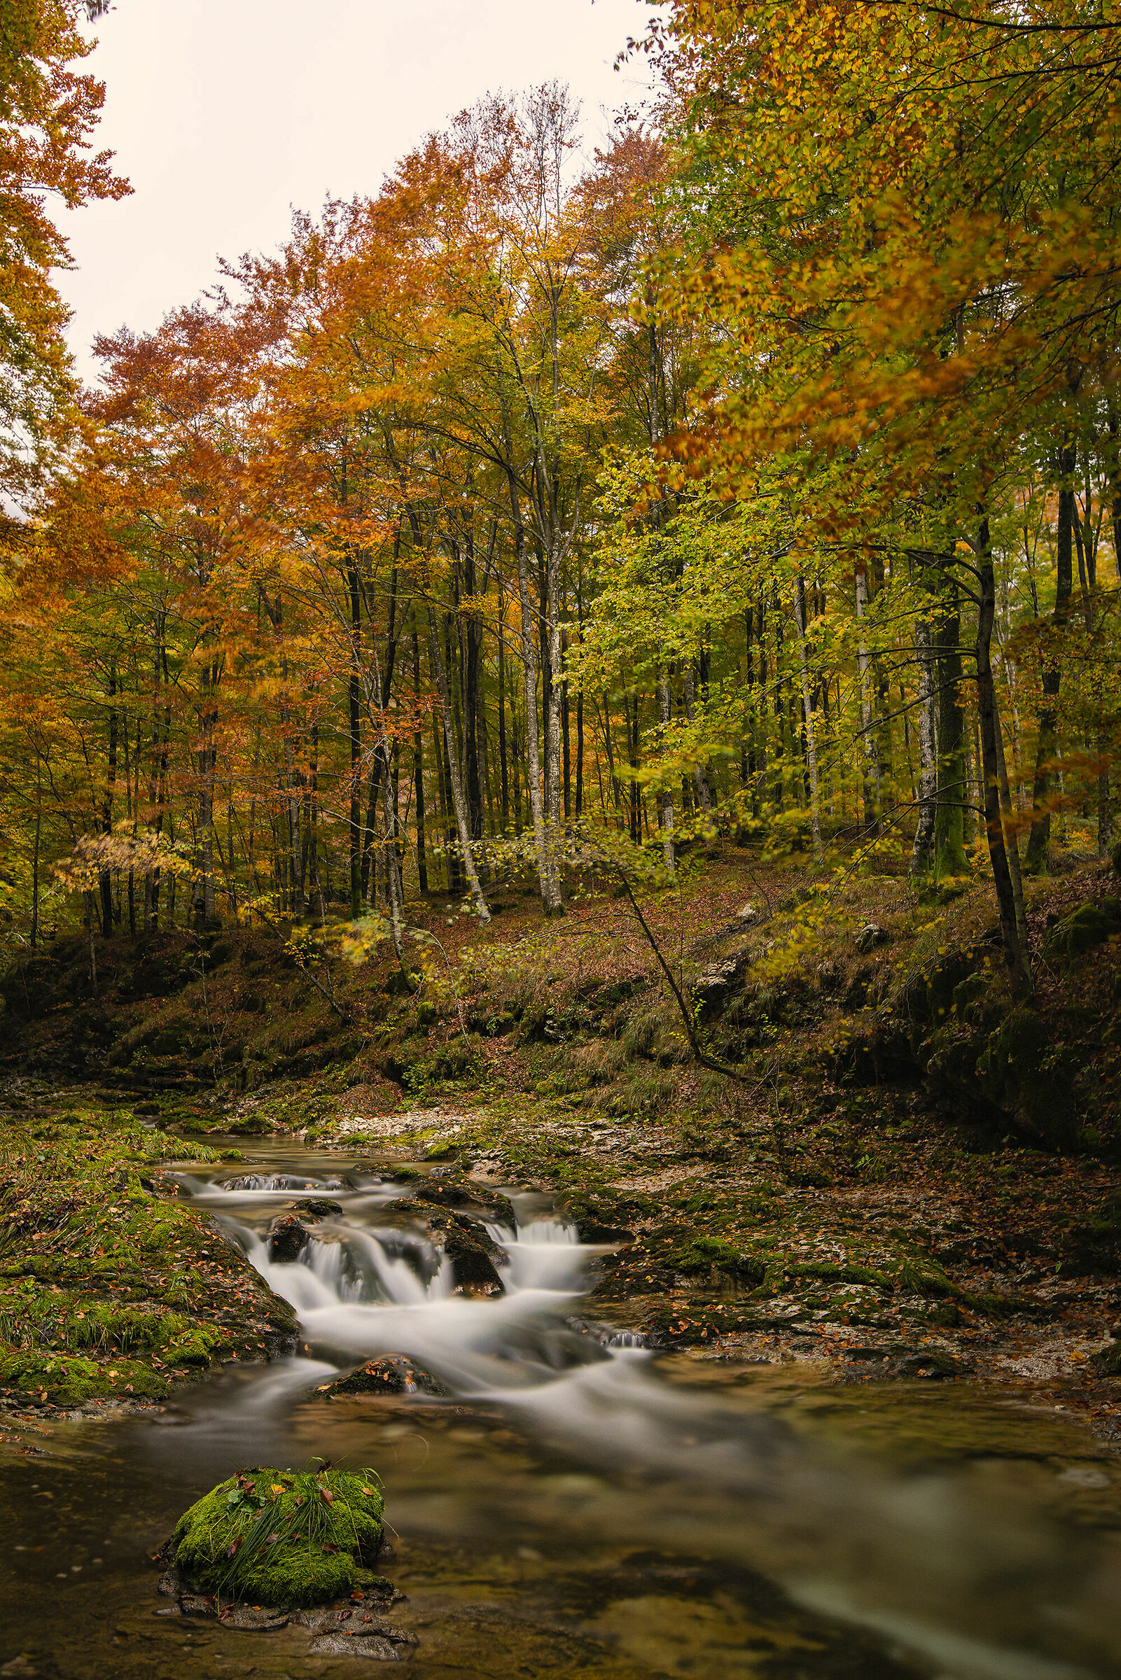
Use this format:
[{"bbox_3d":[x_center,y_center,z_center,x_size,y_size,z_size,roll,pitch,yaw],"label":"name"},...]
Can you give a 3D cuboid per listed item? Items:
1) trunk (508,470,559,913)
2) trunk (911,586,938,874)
[{"bbox_3d":[-0.530,-2.750,22.500,0.340,8.300,0.310,-4,-2,0],"label":"trunk"},{"bbox_3d":[6.290,-1.920,21.000,0.320,5.000,0.300,2,-2,0],"label":"trunk"}]

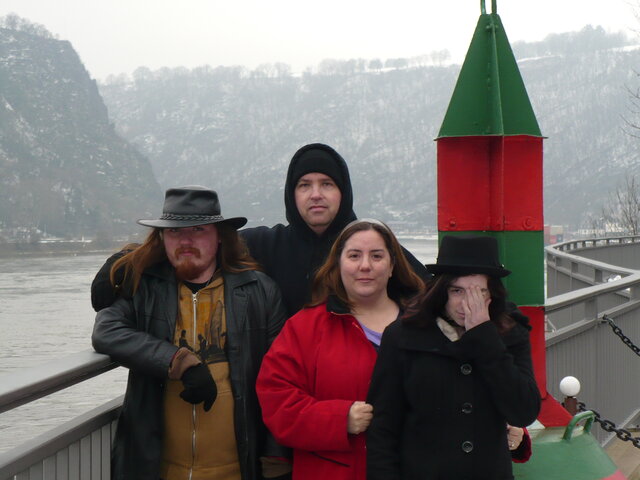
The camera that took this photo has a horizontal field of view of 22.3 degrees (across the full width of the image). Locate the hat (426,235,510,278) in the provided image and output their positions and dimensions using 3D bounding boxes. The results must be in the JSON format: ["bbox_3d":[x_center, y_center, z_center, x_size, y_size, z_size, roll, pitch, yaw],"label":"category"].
[{"bbox_3d":[0.403,0.045,4.420,0.228,0.115,0.265,5,3,5],"label":"hat"}]

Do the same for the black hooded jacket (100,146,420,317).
[{"bbox_3d":[-0.139,0.147,4.750,1.060,0.820,0.420,0,1,0],"label":"black hooded jacket"}]

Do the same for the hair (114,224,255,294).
[{"bbox_3d":[-0.376,0.040,4.520,0.410,0.225,0.250,0,1,2],"label":"hair"}]

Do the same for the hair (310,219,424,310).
[{"bbox_3d":[0.131,0.068,4.500,0.315,0.260,0.240,0,1,2],"label":"hair"}]

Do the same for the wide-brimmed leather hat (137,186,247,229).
[{"bbox_3d":[-0.353,-0.093,4.500,0.298,0.120,0.330,-2,5,3],"label":"wide-brimmed leather hat"}]

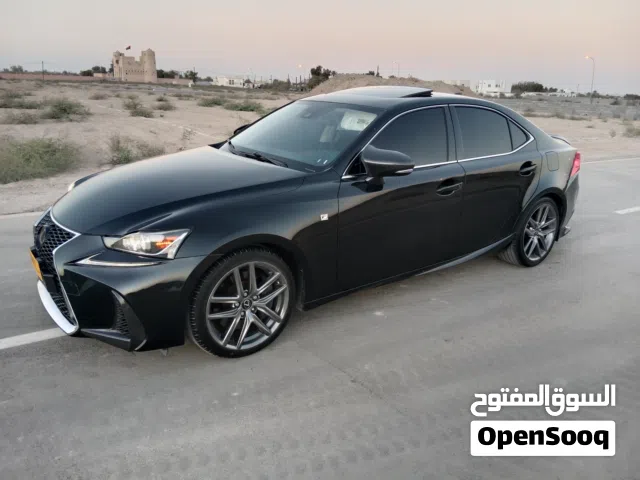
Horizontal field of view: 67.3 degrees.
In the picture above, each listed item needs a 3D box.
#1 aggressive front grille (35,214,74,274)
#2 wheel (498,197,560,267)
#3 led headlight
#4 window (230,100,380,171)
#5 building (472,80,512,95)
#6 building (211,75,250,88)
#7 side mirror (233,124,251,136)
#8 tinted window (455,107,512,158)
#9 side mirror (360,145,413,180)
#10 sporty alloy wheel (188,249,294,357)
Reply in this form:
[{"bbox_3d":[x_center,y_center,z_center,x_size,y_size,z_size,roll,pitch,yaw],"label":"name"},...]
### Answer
[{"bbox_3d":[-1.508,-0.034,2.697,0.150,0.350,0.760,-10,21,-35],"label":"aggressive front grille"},{"bbox_3d":[1.840,-0.097,4.221,0.640,0.640,0.250,-10,21,-35],"label":"wheel"},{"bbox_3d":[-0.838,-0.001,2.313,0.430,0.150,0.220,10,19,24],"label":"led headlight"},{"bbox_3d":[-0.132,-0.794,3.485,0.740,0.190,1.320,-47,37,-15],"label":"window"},{"bbox_3d":[83.014,-72.105,230.000,16.000,8.500,14.000,8,18,17],"label":"building"},{"bbox_3d":[-32.583,-57.593,175.000,13.000,4.300,10.000,-1,18,-10],"label":"building"},{"bbox_3d":[-0.686,-0.940,4.212,0.190,0.175,0.230,-10,21,-35],"label":"side mirror"},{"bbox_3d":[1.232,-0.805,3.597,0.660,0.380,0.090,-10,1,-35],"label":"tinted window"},{"bbox_3d":[0.391,-0.454,2.802,0.200,0.175,0.230,-10,21,-35],"label":"side mirror"},{"bbox_3d":[-0.431,0.321,2.637,0.640,0.640,0.235,-10,21,-35],"label":"sporty alloy wheel"}]

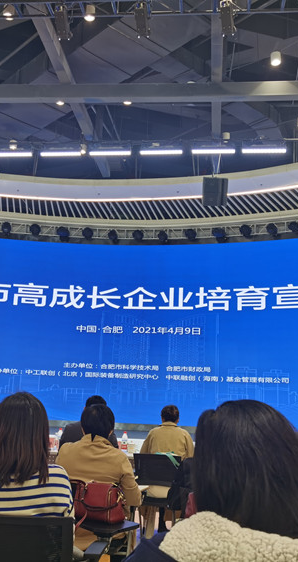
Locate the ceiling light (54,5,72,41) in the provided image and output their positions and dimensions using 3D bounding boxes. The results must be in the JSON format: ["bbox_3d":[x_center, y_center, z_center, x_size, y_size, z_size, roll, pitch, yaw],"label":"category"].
[{"bbox_3d":[-1.002,-3.028,6.850,0.200,0.220,0.380,1,-53,8],"label":"ceiling light"}]

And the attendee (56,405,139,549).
[{"bbox_3d":[-0.260,1.329,3.305,0.500,1.230,0.800,1,-13,8],"label":"attendee"}]

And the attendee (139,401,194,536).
[{"bbox_3d":[0.190,1.794,5.395,0.500,1.270,0.780,1,-13,8],"label":"attendee"}]

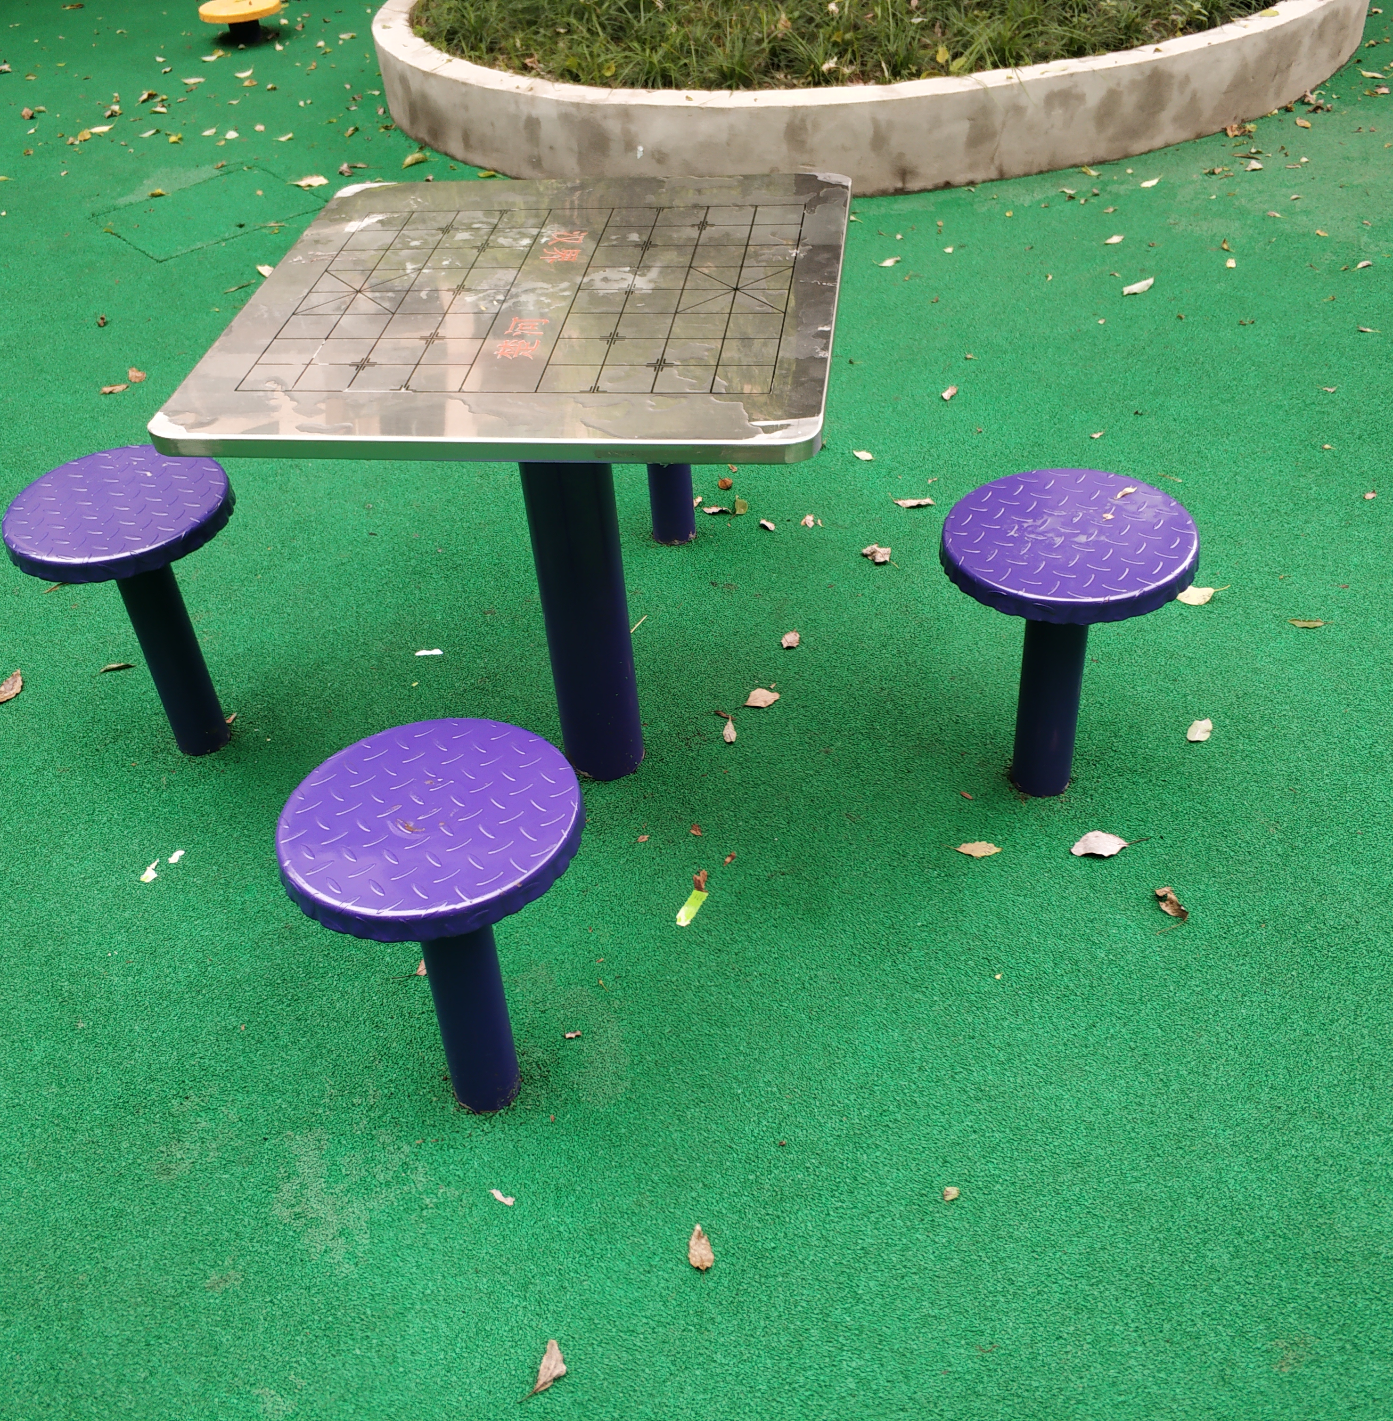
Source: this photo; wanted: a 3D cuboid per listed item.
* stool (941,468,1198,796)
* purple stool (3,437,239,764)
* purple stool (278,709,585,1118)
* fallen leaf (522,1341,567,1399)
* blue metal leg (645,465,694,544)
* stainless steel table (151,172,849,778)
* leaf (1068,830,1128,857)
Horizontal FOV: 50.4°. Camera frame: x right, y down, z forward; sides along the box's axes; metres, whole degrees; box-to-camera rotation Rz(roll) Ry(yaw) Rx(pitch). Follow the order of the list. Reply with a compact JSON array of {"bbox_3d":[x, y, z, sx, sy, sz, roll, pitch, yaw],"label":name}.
[{"bbox_3d":[0.476,-0.062,1.965,0.310,0.427,0.310,-5,40,0],"label":"stool"},{"bbox_3d":[-0.782,-0.116,2.183,0.310,0.438,0.310,-5,40,0],"label":"purple stool"},{"bbox_3d":[-0.254,0.276,1.617,0.310,0.434,0.310,-5,40,0],"label":"purple stool"},{"bbox_3d":[-0.146,0.668,1.494,0.030,0.014,0.064,13,43,19],"label":"fallen leaf"},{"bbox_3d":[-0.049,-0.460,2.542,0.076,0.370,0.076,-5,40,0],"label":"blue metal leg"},{"bbox_3d":[-0.160,-0.213,1.977,0.699,0.736,0.693,2,41,8],"label":"stainless steel table"},{"bbox_3d":[0.545,0.181,2.002,0.079,0.016,0.045,-7,40,-3],"label":"leaf"}]

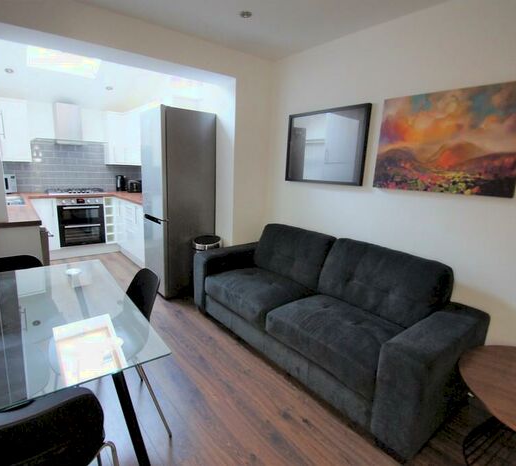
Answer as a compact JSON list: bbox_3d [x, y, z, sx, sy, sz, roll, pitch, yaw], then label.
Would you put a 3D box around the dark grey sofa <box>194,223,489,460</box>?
[{"bbox_3d":[0.372,0.459,2.282,0.860,0.840,1.990,-7,15,-41],"label":"dark grey sofa"}]

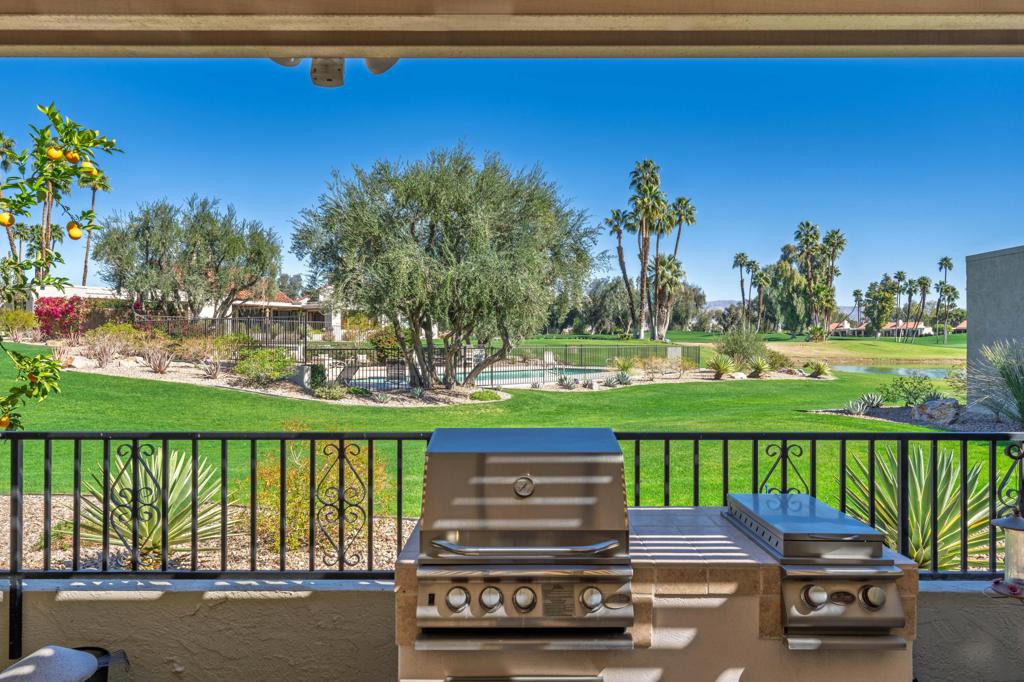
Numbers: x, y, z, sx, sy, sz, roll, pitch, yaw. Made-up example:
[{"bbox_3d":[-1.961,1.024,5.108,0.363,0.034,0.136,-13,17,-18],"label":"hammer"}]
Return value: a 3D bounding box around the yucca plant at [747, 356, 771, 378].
[{"bbox_3d":[10.794,1.145,29.700,1.001,0.936,1.001,0,0,0],"label":"yucca plant"}]

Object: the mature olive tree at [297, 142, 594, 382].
[{"bbox_3d":[-2.522,-2.747,25.500,11.360,9.043,10.300,0,0,0],"label":"mature olive tree"}]

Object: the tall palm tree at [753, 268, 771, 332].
[{"bbox_3d":[51.814,-8.220,142.000,3.746,13.318,3.746,0,0,0],"label":"tall palm tree"}]

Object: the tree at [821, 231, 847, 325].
[{"bbox_3d":[50.961,-8.784,108.000,3.957,17.884,3.957,0,0,0],"label":"tree"}]

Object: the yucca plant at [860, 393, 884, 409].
[{"bbox_3d":[9.403,1.552,17.800,0.626,0.417,0.600,0,0,0],"label":"yucca plant"}]

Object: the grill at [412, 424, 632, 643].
[{"bbox_3d":[0.044,0.671,2.471,0.706,0.653,0.583,0,0,0],"label":"grill"}]

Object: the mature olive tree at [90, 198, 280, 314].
[{"bbox_3d":[-15.930,-3.412,33.500,9.131,7.560,8.200,0,0,0],"label":"mature olive tree"}]

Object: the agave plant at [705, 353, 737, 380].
[{"bbox_3d":[8.803,1.072,28.700,1.220,1.093,1.178,0,0,0],"label":"agave plant"}]

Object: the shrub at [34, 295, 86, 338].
[{"bbox_3d":[-25.804,-1.372,39.000,2.750,2.343,2.200,0,0,0],"label":"shrub"}]

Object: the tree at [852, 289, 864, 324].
[{"bbox_3d":[111.547,-9.511,220.000,3.708,14.830,3.708,0,0,0],"label":"tree"}]

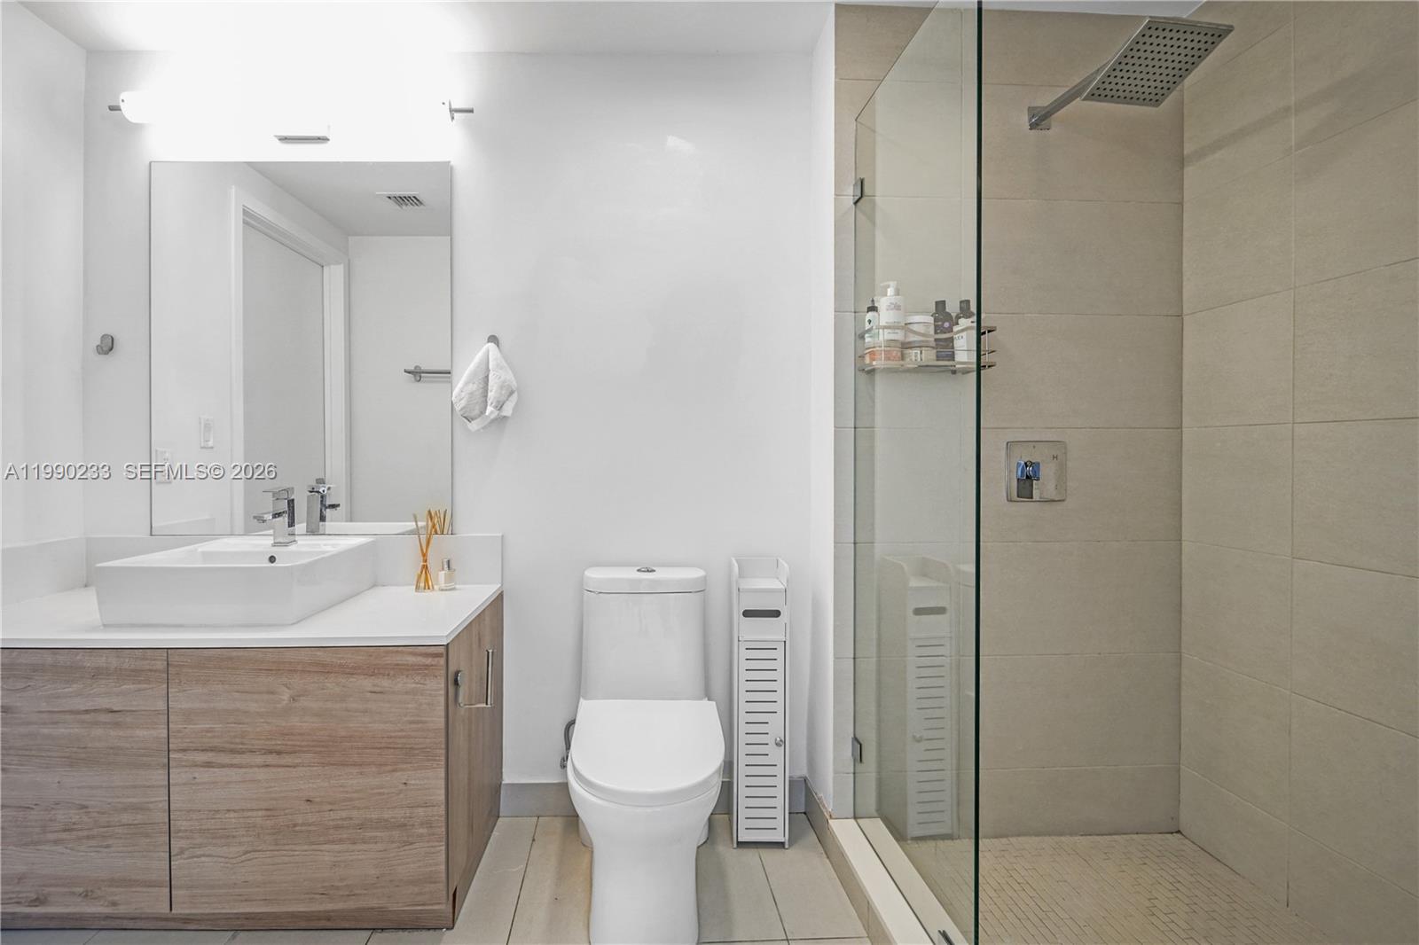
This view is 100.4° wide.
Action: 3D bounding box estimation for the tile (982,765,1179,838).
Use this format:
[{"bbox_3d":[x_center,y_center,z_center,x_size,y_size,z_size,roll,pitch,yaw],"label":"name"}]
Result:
[{"bbox_3d":[0.983,0.895,1.608,0.595,0.188,0.010,0,1,-2],"label":"tile"}]

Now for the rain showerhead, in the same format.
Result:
[{"bbox_3d":[0.907,-0.893,1.360,0.190,0.180,0.480,0,1,-4],"label":"rain showerhead"}]

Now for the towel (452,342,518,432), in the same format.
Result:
[{"bbox_3d":[-0.660,-0.251,1.735,0.187,0.262,0.075,0,1,-2],"label":"towel"}]

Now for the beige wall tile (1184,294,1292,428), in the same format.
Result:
[{"bbox_3d":[1.315,-0.270,1.483,0.010,0.307,0.263,0,1,-9],"label":"beige wall tile"}]

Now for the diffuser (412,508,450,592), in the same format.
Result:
[{"bbox_3d":[-0.812,0.225,1.695,0.070,0.237,0.066,0,1,-2],"label":"diffuser"}]

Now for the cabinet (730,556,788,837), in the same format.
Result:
[{"bbox_3d":[0.142,0.650,1.715,0.157,0.787,0.155,0,1,-2],"label":"cabinet"}]

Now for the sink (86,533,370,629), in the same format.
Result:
[{"bbox_3d":[-1.203,0.275,1.562,0.460,0.142,0.390,0,1,-3],"label":"sink"}]

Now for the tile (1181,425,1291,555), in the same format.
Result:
[{"bbox_3d":[1.312,0.038,1.484,0.010,0.307,0.263,0,1,-9],"label":"tile"}]

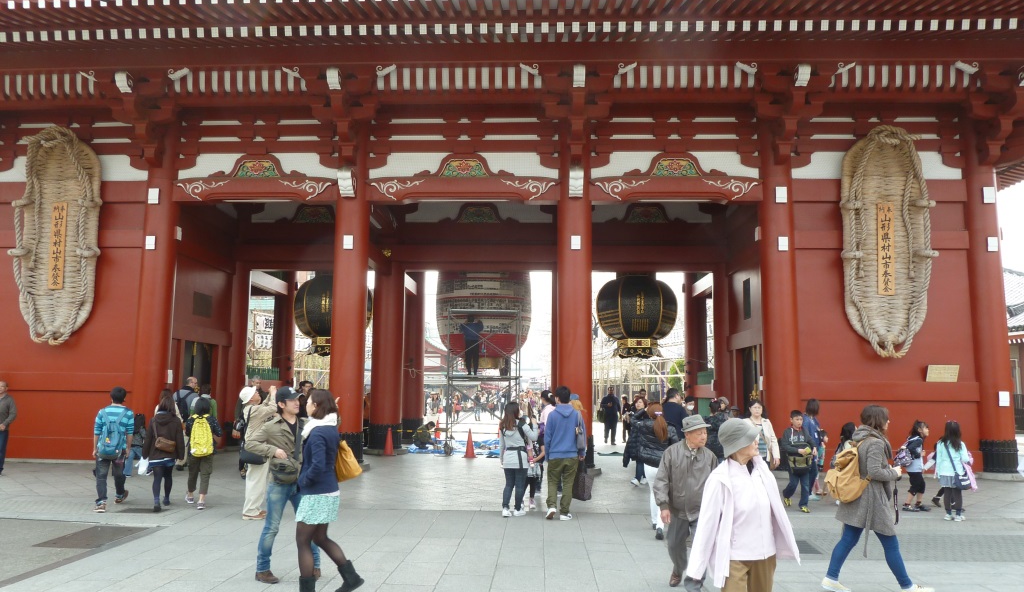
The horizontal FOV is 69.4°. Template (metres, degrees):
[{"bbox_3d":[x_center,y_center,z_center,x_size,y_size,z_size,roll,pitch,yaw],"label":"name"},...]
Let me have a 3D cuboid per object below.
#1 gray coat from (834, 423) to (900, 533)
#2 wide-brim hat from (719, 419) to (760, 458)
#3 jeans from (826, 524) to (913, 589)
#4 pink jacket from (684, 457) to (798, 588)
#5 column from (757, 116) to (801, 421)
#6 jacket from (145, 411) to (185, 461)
[{"bbox_3d":[2.990,1.552,6.220,0.470,0.880,0.430,-1,-7,12],"label":"gray coat"},{"bbox_3d":[1.395,0.875,4.525,0.314,0.202,0.270,-30,-4,-8],"label":"wide-brim hat"},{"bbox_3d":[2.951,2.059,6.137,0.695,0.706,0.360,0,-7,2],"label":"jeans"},{"bbox_3d":[1.403,1.366,4.500,0.600,0.750,0.360,3,-8,-18],"label":"pink jacket"},{"bbox_3d":[5.445,-0.118,15.033,0.740,6.924,0.740,0,-7,2],"label":"column"},{"bbox_3d":[-4.755,1.902,10.120,0.500,0.680,0.320,3,-8,-18],"label":"jacket"}]

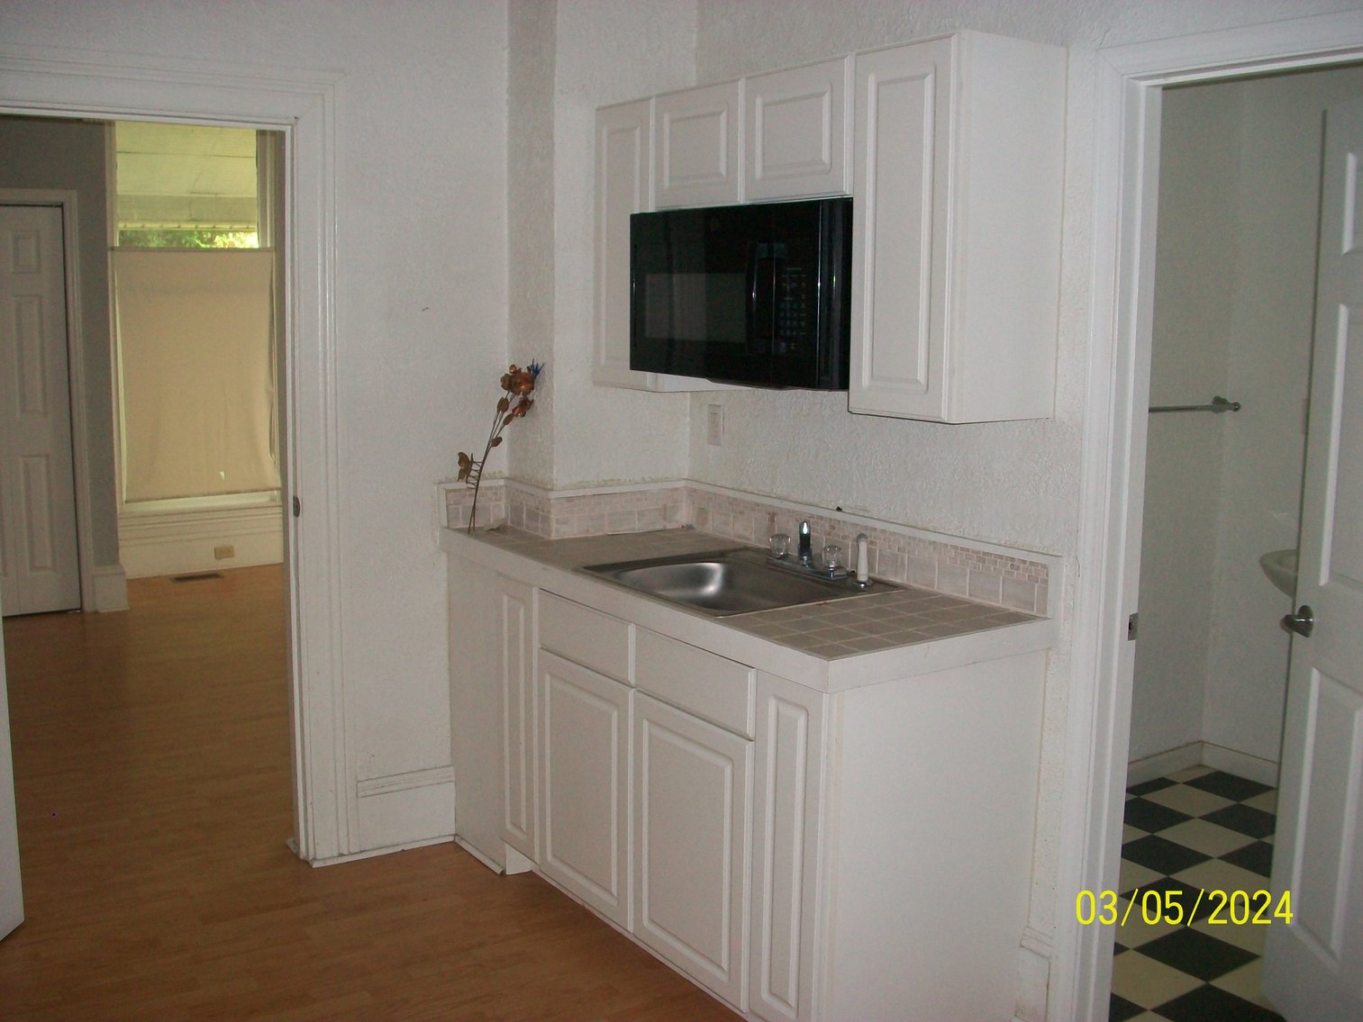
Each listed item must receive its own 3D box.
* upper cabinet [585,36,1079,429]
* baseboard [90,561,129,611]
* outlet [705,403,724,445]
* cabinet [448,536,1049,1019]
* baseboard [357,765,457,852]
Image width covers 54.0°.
[{"bbox_3d":[0.275,-0.645,3.237,0.320,0.761,1.365,-5,11,-34],"label":"upper cabinet"},{"bbox_3d":[-2.958,0.402,6.944,0.165,0.247,0.030,-5,11,-34],"label":"baseboard"},{"bbox_3d":[0.092,-0.244,3.839,0.012,0.116,0.073,-5,11,-34],"label":"outlet"},{"bbox_3d":[0.043,0.642,3.485,0.619,0.894,1.712,-5,11,-34],"label":"cabinet"},{"bbox_3d":[-0.813,0.891,3.970,0.300,0.230,0.025,-5,11,-34],"label":"baseboard"}]

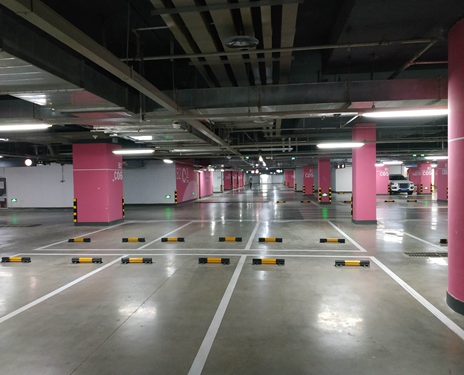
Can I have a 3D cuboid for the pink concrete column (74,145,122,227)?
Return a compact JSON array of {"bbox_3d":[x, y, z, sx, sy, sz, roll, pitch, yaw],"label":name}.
[{"bbox_3d":[-4.949,-0.102,12.972,1.303,2.960,1.283,-1,1,8],"label":"pink concrete column"}]

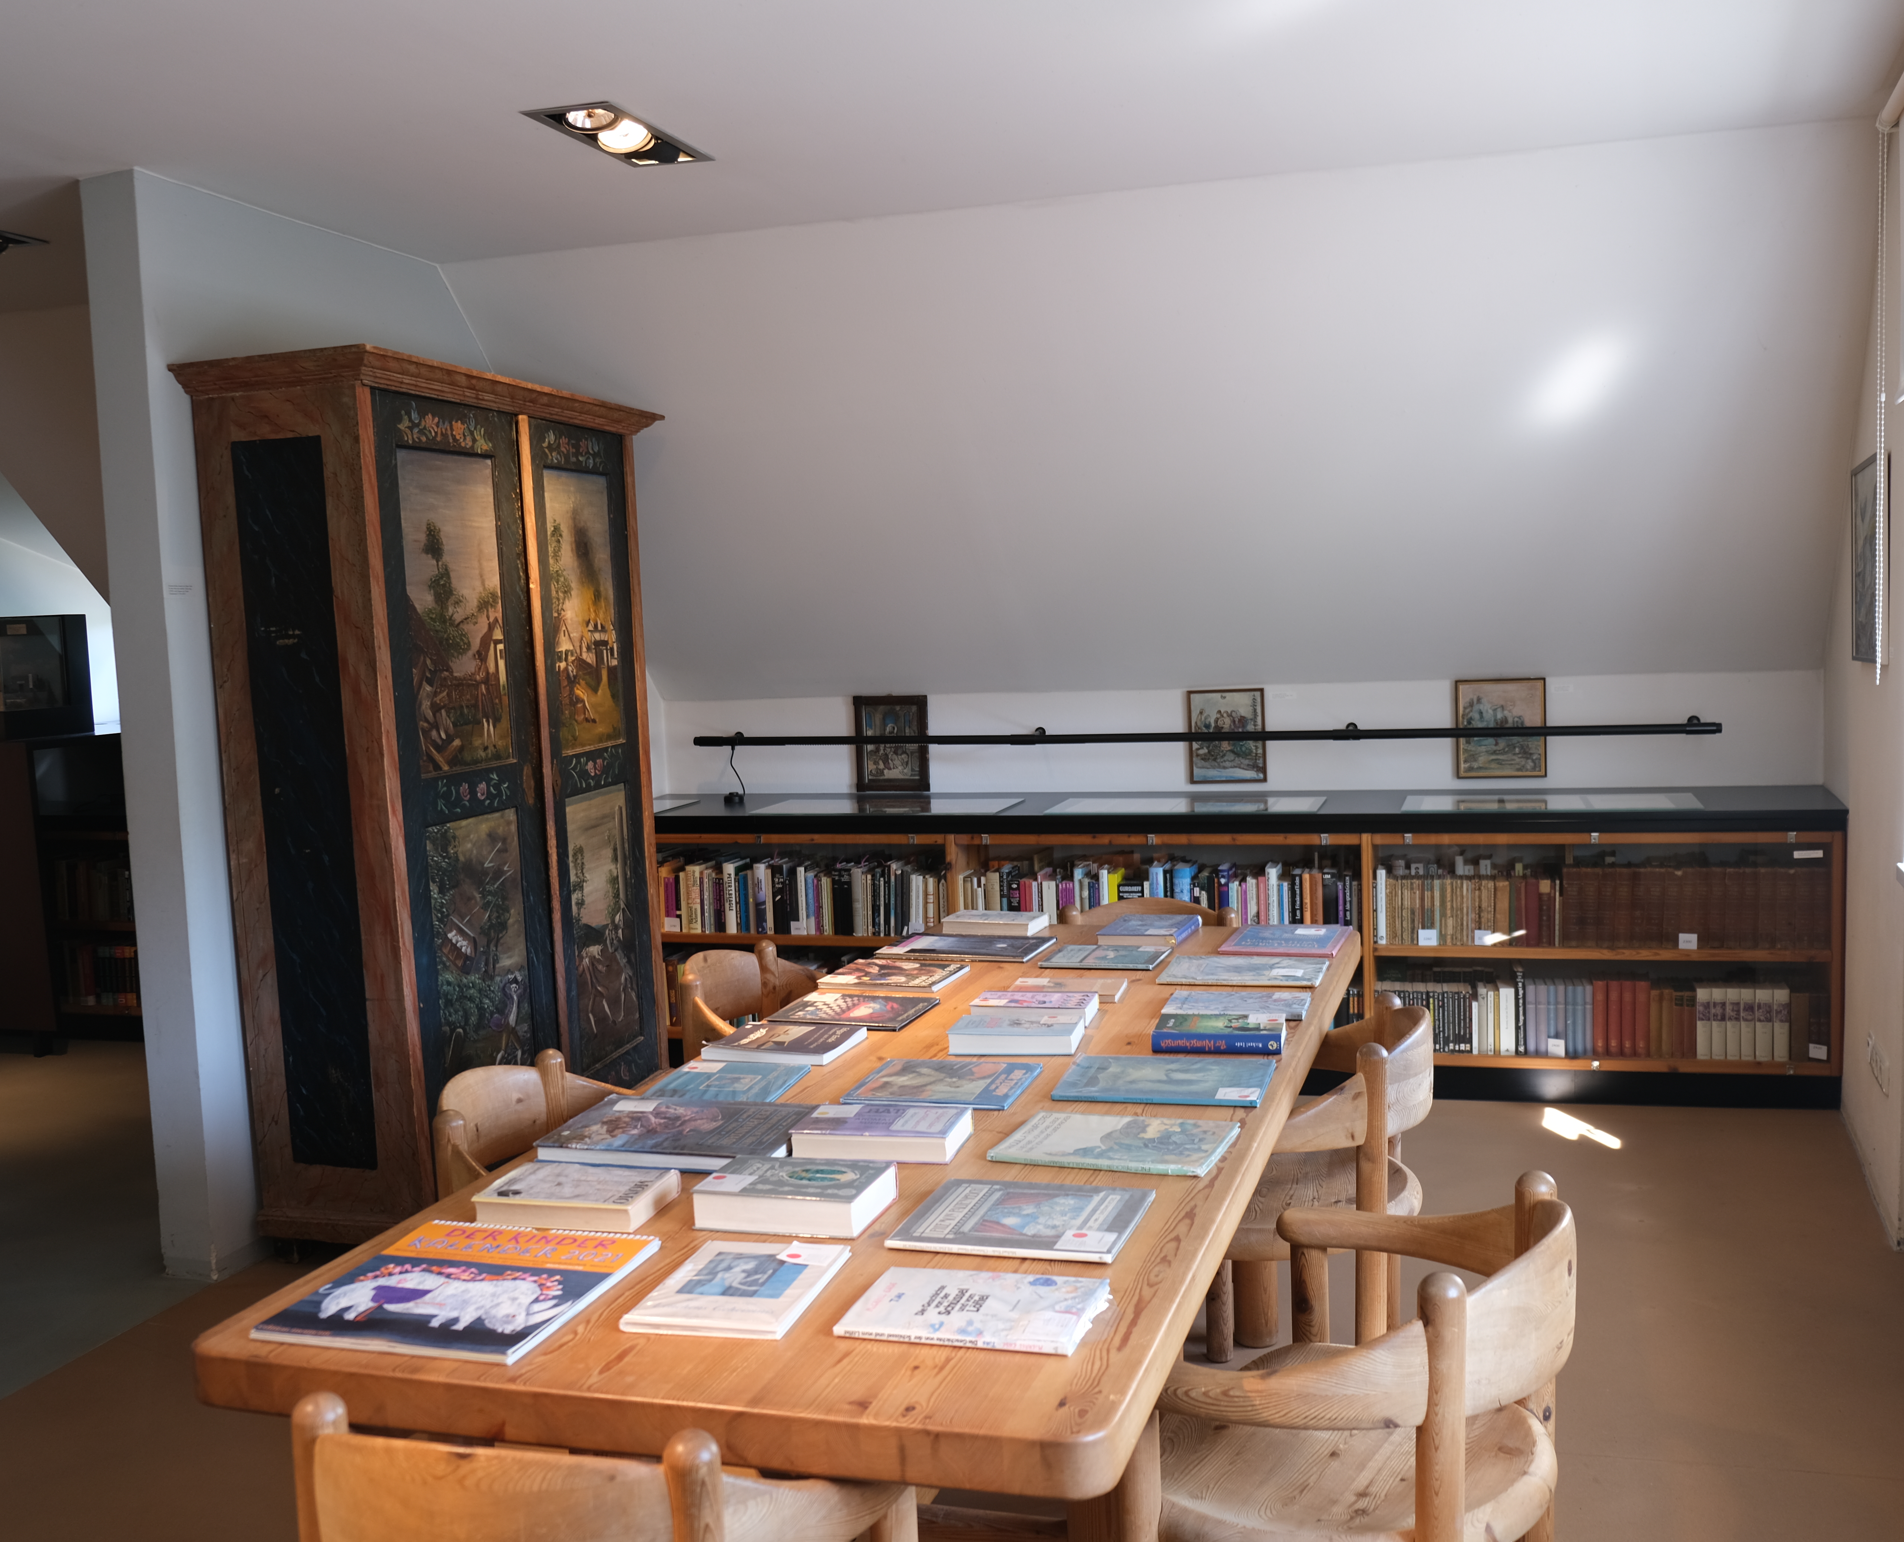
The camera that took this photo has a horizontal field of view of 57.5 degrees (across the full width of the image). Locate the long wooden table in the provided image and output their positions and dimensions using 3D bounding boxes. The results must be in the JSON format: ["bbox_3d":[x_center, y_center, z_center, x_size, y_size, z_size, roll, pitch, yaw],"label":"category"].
[{"bbox_3d":[0.079,0.849,2.933,0.993,0.733,2.645,-1,5,18],"label":"long wooden table"}]

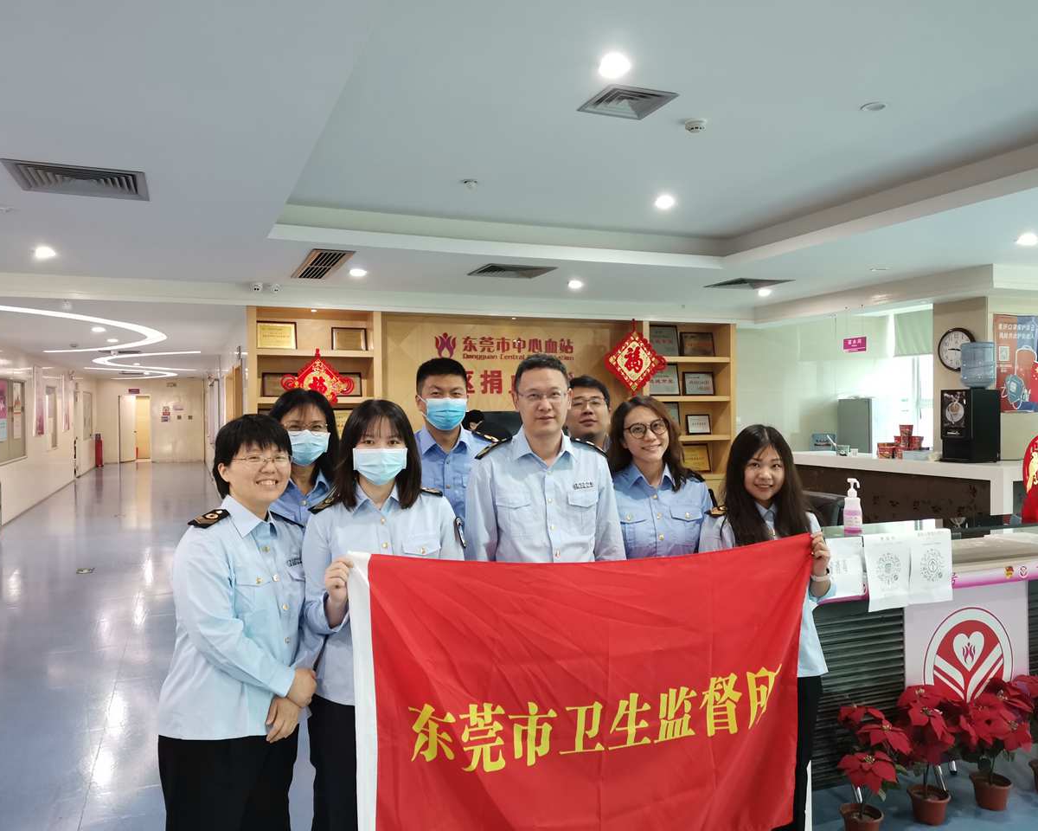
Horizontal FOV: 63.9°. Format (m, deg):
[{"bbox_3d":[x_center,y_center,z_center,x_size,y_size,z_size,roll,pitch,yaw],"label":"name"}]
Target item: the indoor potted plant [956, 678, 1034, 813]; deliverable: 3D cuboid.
[{"bbox_3d":[1.866,1.281,3.264,0.297,0.495,0.297,0,1,0],"label":"indoor potted plant"}]

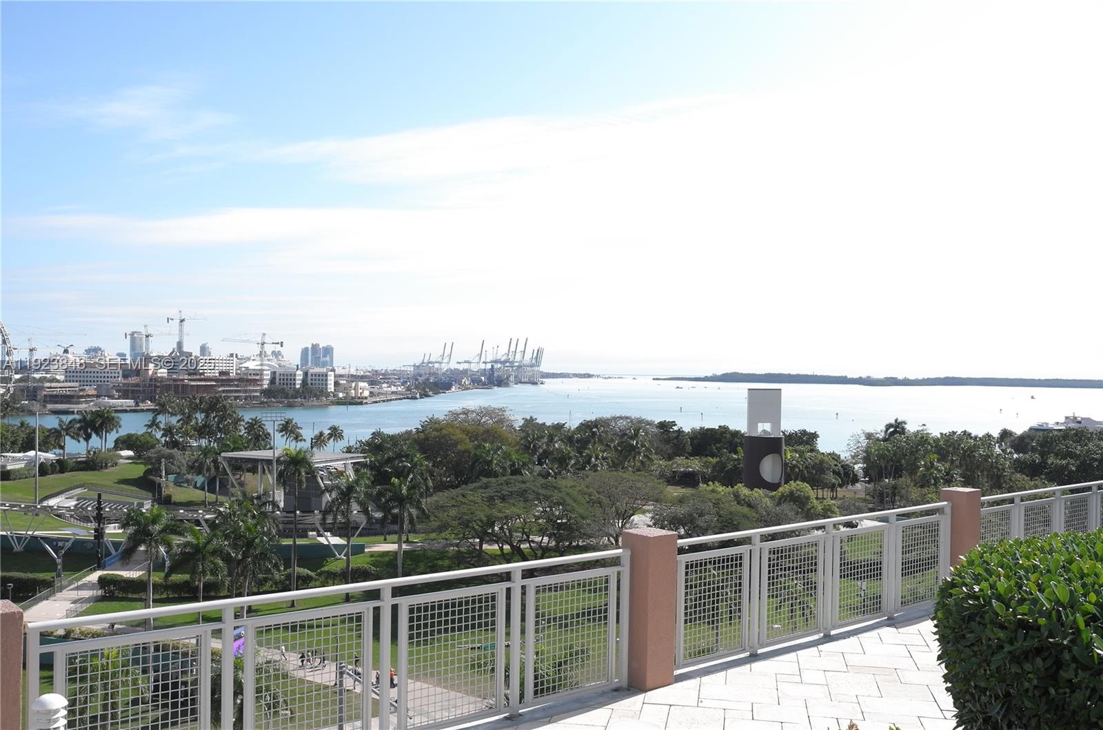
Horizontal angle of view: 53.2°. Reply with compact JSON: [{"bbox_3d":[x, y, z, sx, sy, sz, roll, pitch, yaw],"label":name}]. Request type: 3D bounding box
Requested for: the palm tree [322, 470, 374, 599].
[{"bbox_3d":[-27.220,22.774,147.000,7.000,17.400,7.000,1,0,0],"label":"palm tree"}]

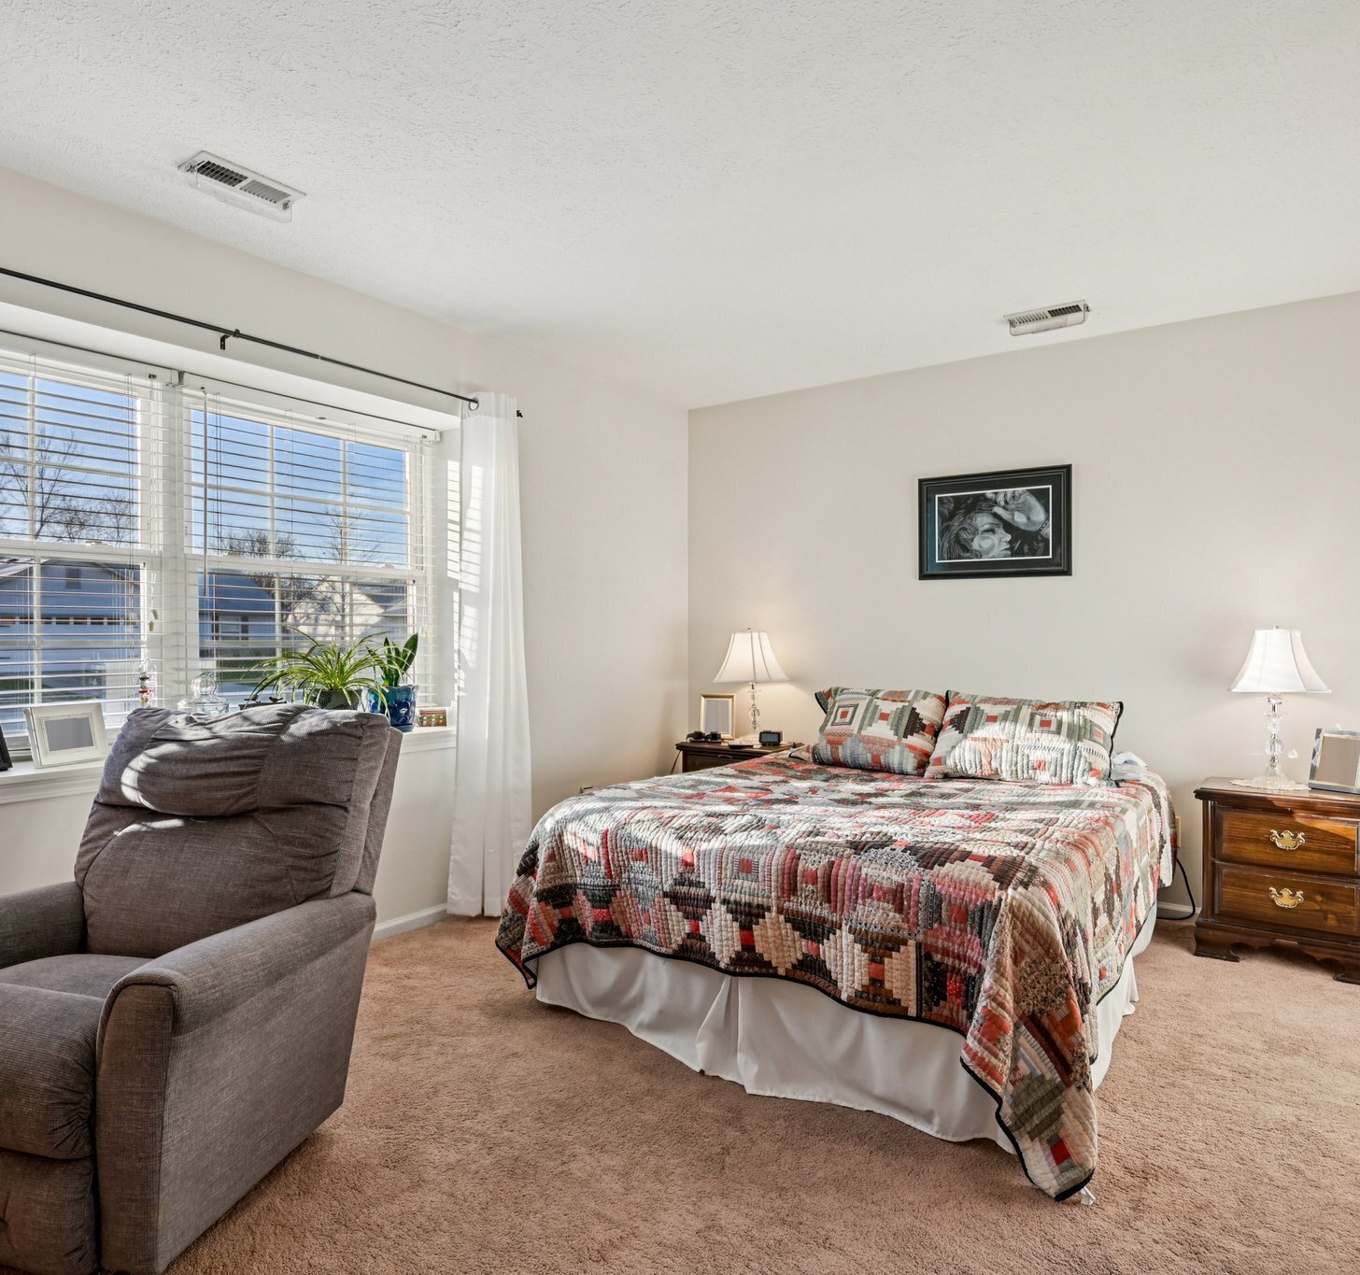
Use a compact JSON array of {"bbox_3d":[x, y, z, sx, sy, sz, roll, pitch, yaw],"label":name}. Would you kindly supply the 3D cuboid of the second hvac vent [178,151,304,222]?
[{"bbox_3d":[-1.213,-1.243,2.367,0.150,0.055,0.290,0,0,37],"label":"second hvac vent"}]

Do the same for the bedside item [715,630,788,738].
[{"bbox_3d":[0.363,0.252,4.300,0.340,0.590,0.340,0,0,0],"label":"bedside item"}]

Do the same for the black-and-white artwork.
[{"bbox_3d":[1.421,-0.511,3.877,0.685,0.485,0.030,0,0,35],"label":"black-and-white artwork"}]

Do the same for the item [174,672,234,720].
[{"bbox_3d":[-1.593,0.248,2.840,0.165,0.250,0.165,0,0,-38],"label":"item"}]

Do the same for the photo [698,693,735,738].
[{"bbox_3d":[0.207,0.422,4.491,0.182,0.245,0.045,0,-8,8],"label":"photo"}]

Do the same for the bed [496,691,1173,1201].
[{"bbox_3d":[0.716,0.705,3.105,1.680,0.910,2.060,0,0,35],"label":"bed"}]

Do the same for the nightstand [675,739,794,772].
[{"bbox_3d":[0.319,0.859,4.369,0.560,0.605,0.390,0,0,35],"label":"nightstand"}]

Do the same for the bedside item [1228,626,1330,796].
[{"bbox_3d":[2.212,0.255,3.150,0.320,0.597,0.320,0,0,34],"label":"bedside item"}]

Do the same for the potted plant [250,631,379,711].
[{"bbox_3d":[-1.319,0.169,3.188,0.380,0.410,0.460,0,0,37],"label":"potted plant"}]

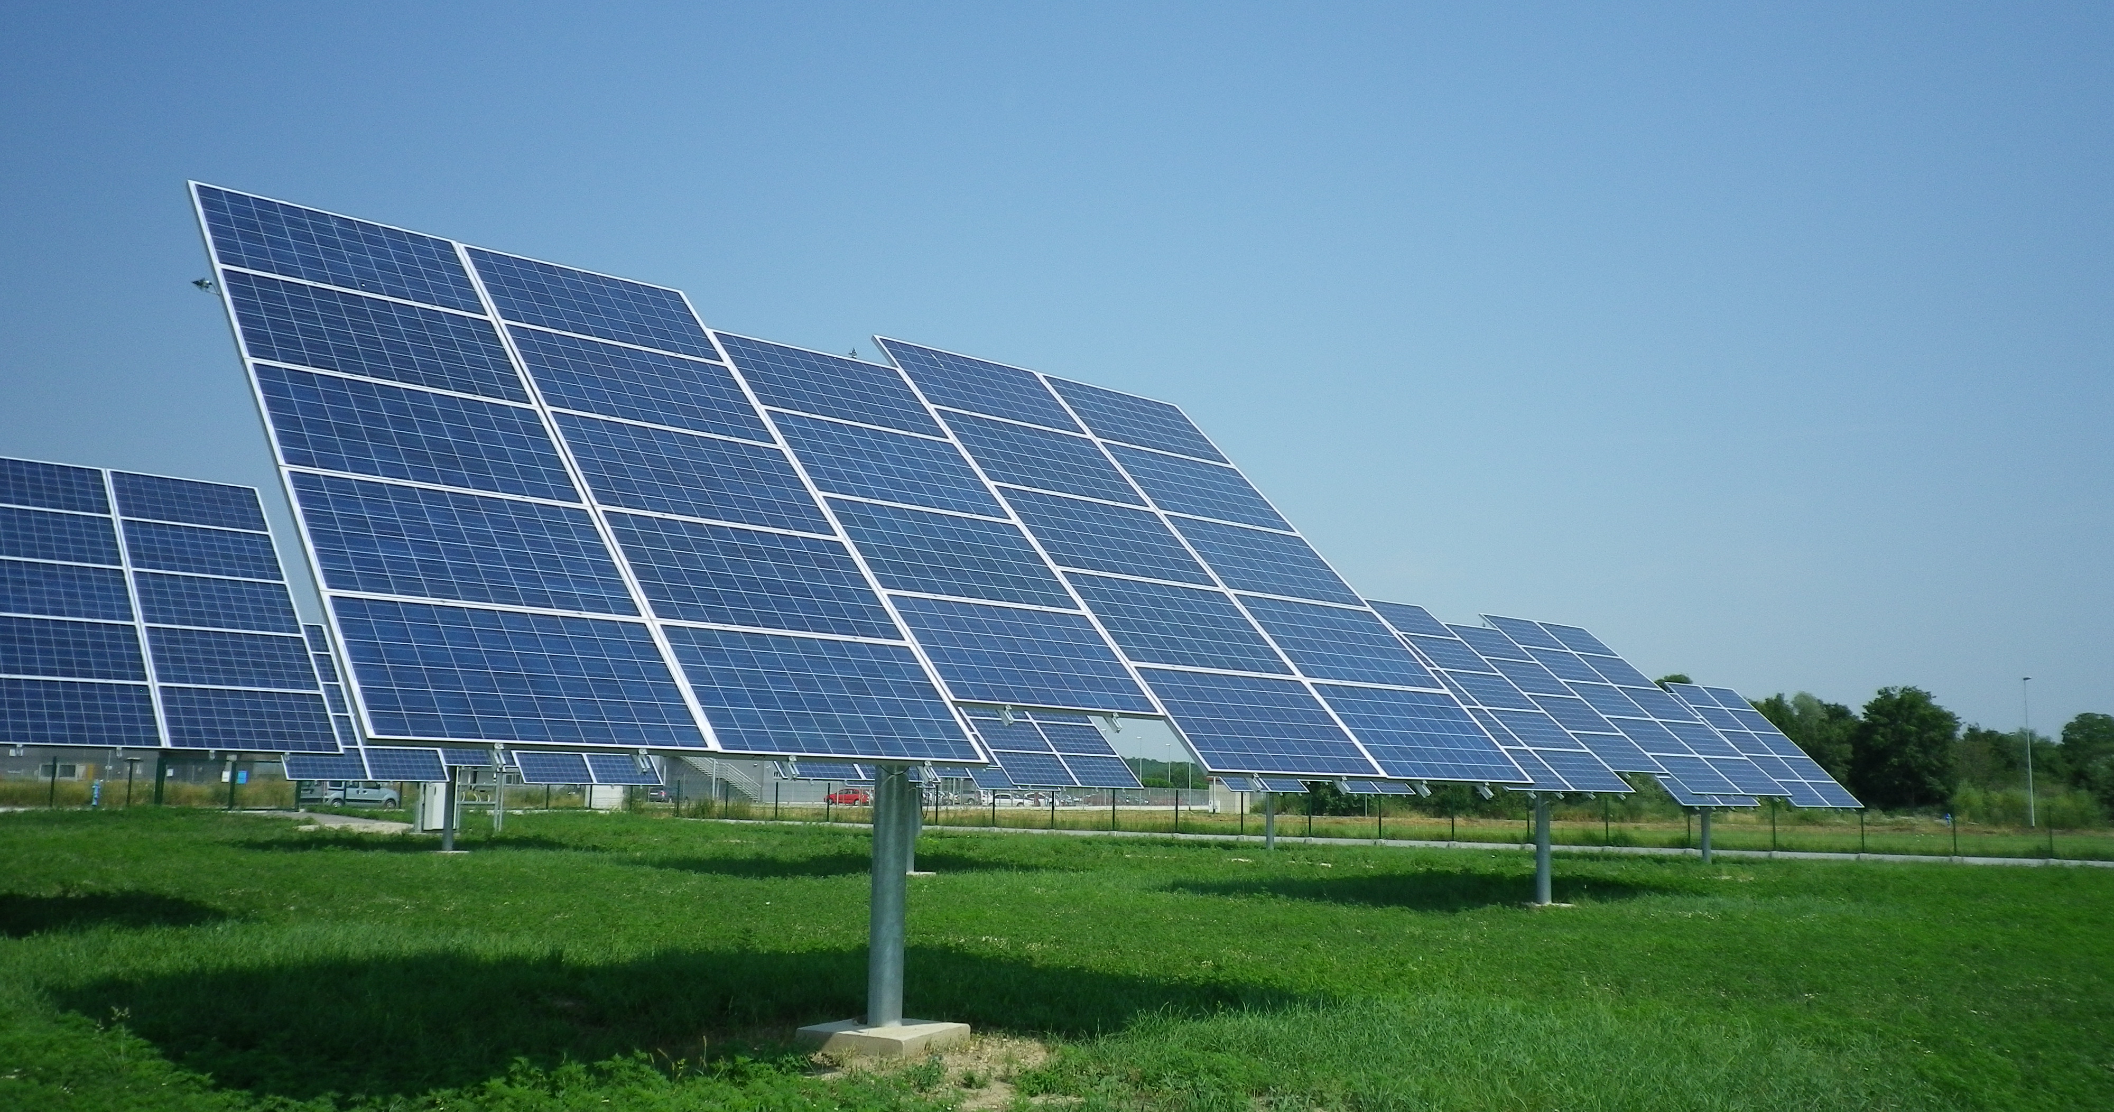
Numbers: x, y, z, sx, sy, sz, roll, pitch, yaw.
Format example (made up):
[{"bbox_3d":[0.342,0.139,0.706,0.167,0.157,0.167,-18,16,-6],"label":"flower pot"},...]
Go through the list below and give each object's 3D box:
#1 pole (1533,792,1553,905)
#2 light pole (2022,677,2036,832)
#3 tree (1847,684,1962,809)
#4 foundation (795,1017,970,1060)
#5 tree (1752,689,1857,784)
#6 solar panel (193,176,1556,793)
[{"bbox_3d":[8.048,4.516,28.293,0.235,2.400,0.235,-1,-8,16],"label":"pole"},{"bbox_3d":[77.392,15.723,136.000,0.550,12.020,0.350,1,-8,0],"label":"light pole"},{"bbox_3d":[75.237,17.470,152.000,9.689,11.597,9.500,-3,-9,26],"label":"tree"},{"bbox_3d":[-1.107,3.068,10.945,0.820,0.140,0.830,-3,-9,28],"label":"foundation"},{"bbox_3d":[68.745,18.312,158.000,9.766,11.750,9.500,-2,-9,23],"label":"tree"},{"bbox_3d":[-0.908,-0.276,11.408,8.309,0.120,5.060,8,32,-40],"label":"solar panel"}]

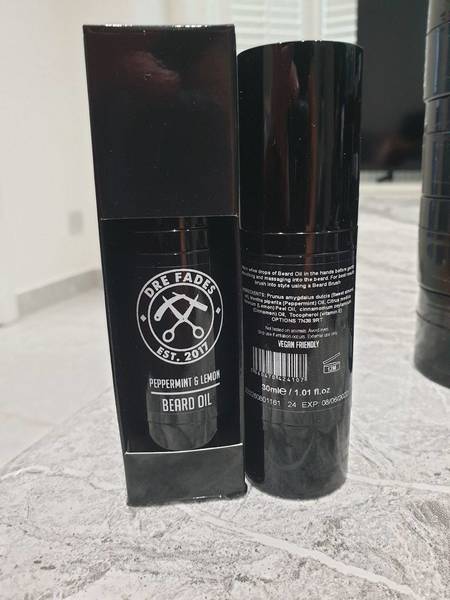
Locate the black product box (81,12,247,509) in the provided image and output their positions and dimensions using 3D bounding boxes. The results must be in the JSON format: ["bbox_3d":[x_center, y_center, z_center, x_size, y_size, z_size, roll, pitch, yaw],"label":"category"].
[{"bbox_3d":[-0.015,-0.006,0.140,0.036,0.130,0.036,-3,13,-3],"label":"black product box"}]

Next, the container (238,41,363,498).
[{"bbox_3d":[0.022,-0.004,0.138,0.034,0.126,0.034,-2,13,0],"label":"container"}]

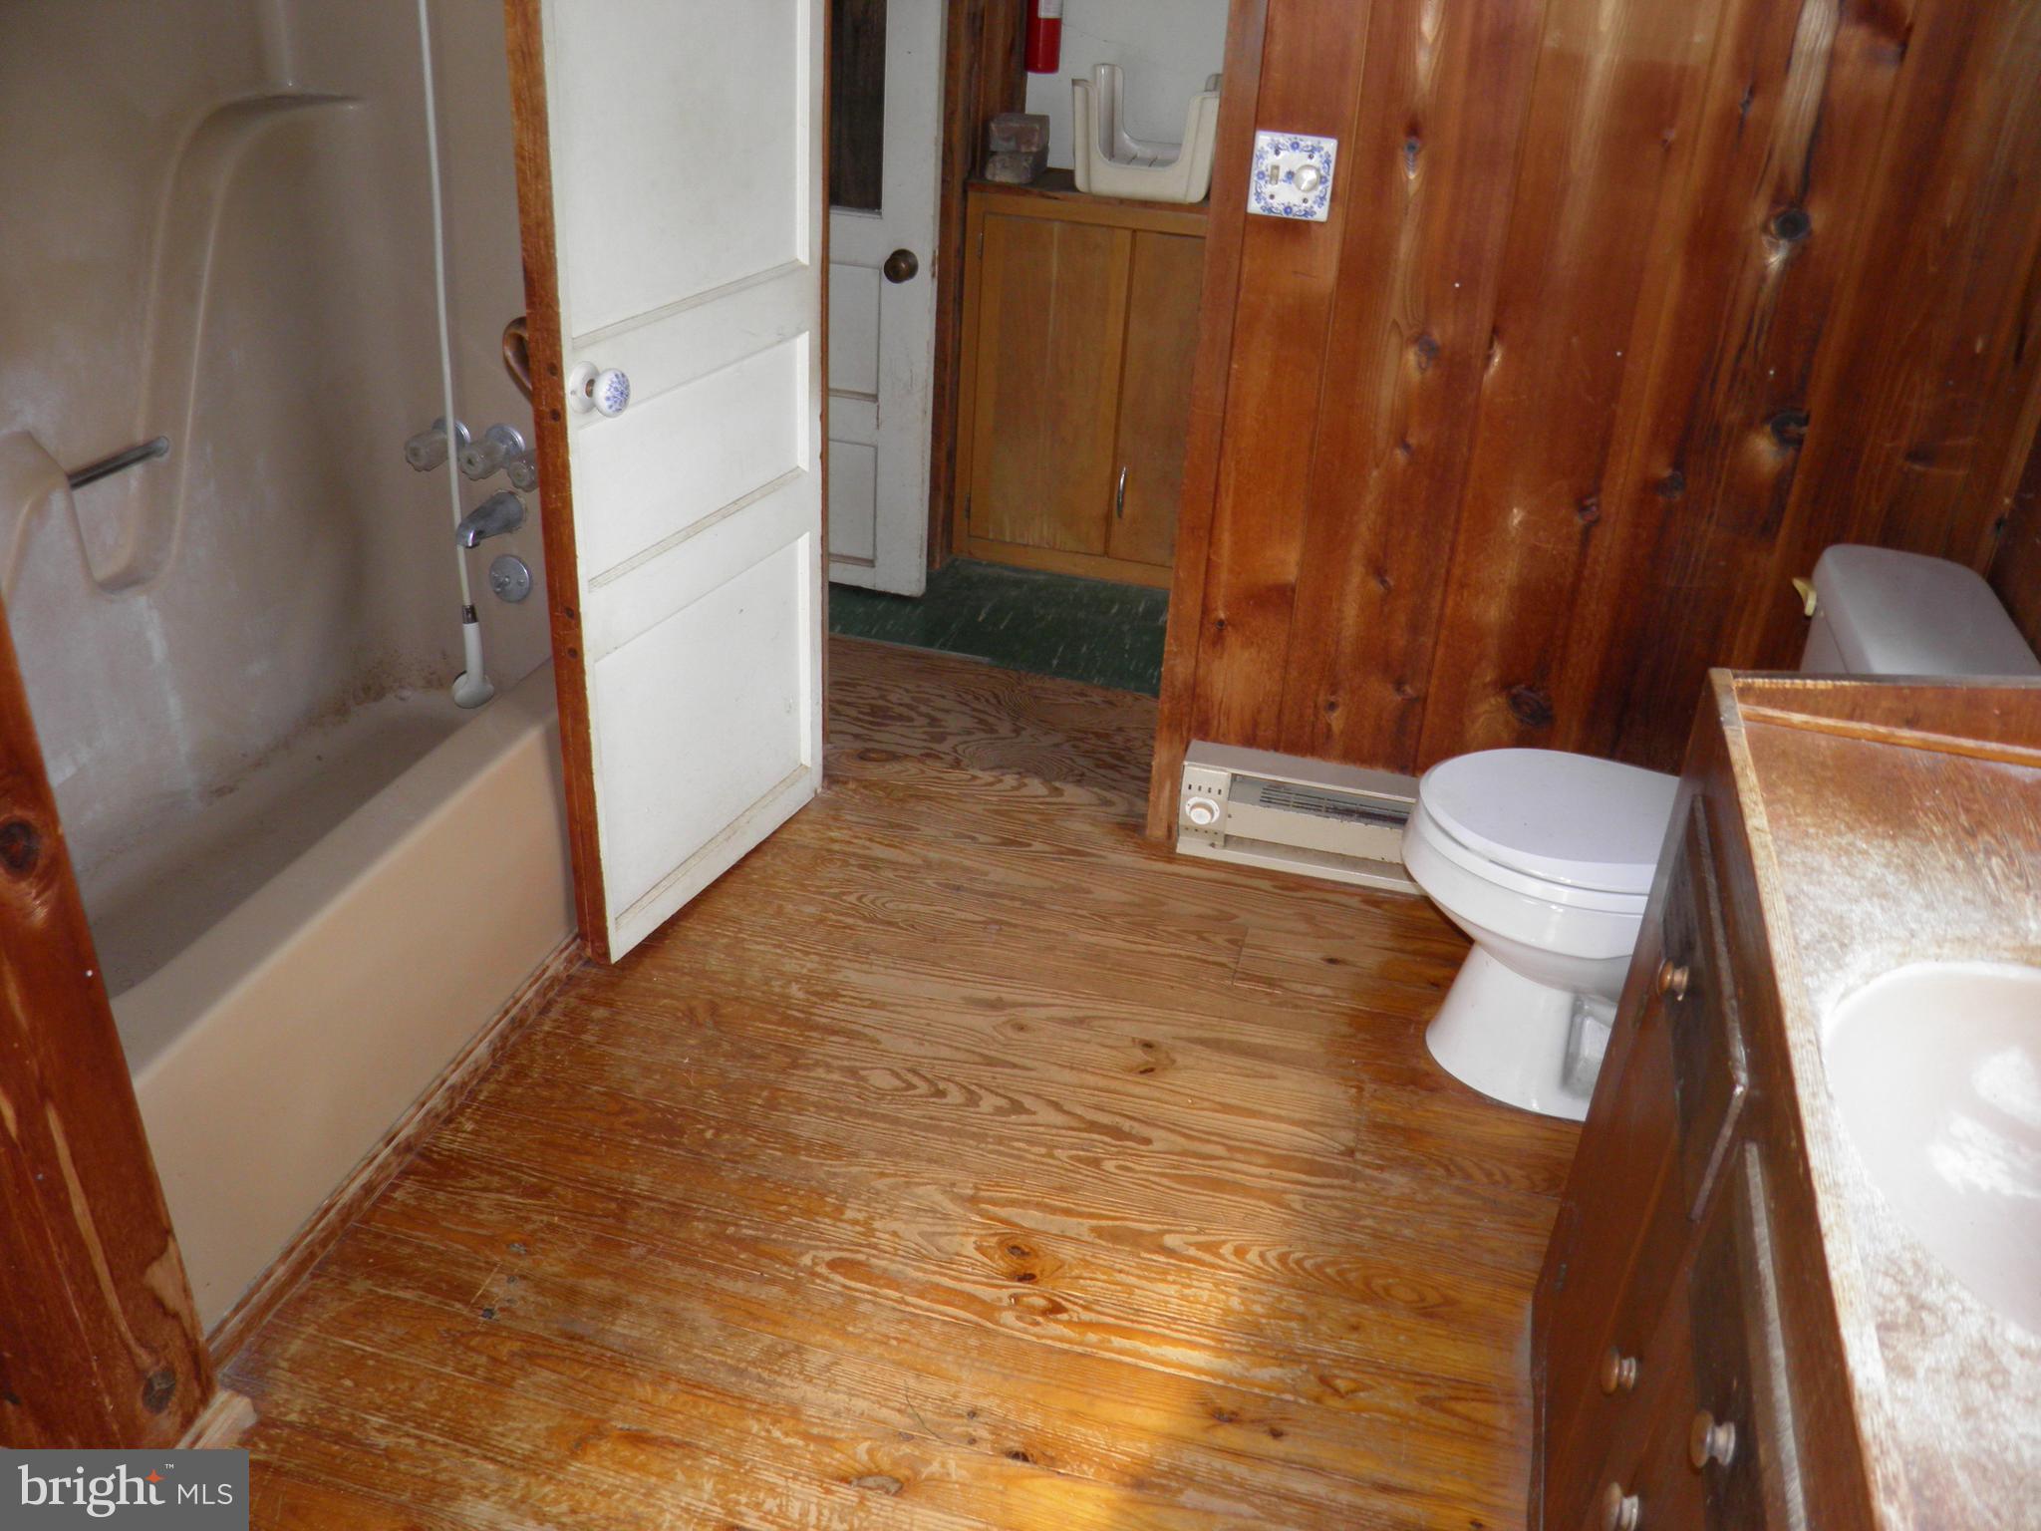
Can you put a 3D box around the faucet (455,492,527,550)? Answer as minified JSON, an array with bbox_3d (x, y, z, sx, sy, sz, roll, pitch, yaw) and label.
[{"bbox_3d":[-0.924,-0.422,2.867,0.055,0.065,0.140,11,31,13],"label":"faucet"}]

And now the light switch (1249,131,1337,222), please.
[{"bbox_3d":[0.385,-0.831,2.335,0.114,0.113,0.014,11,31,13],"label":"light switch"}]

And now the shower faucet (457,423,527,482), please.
[{"bbox_3d":[-0.906,-0.533,2.820,0.068,0.068,0.105,11,31,13],"label":"shower faucet"}]

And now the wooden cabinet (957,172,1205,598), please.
[{"bbox_3d":[0.253,-0.882,3.829,0.745,0.875,0.260,11,31,13],"label":"wooden cabinet"}]

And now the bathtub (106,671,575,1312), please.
[{"bbox_3d":[-1.097,0.096,2.501,0.760,0.410,1.520,11,31,13],"label":"bathtub"}]

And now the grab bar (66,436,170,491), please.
[{"bbox_3d":[-1.312,-0.438,2.402,0.030,0.027,0.190,11,31,13],"label":"grab bar"}]

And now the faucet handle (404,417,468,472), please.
[{"bbox_3d":[-1.015,-0.551,2.845,0.070,0.070,0.096,10,30,12],"label":"faucet handle"}]

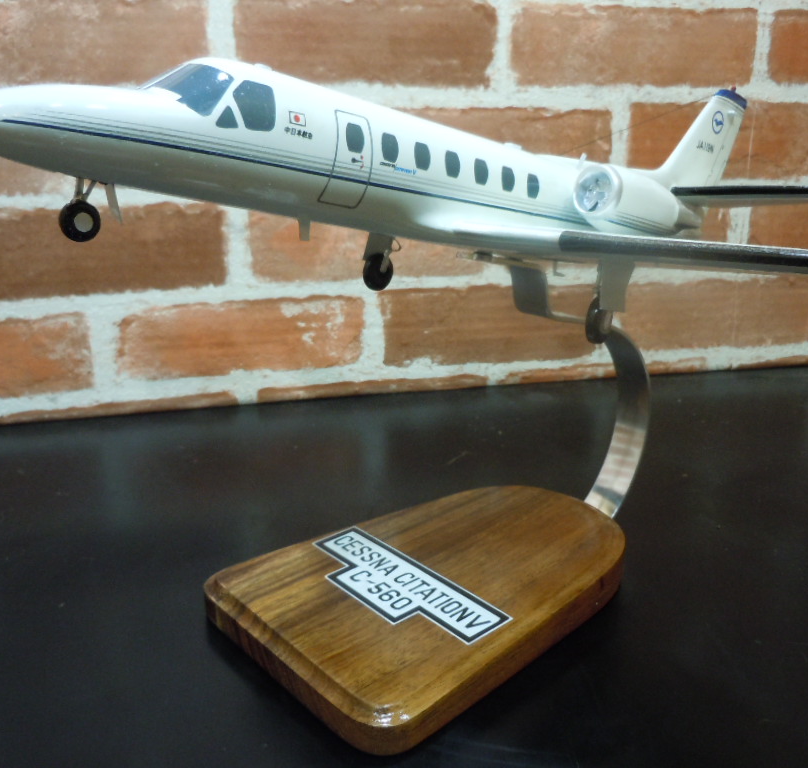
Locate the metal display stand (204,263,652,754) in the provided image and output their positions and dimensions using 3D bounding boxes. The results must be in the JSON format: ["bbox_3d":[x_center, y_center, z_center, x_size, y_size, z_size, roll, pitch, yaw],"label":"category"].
[{"bbox_3d":[0.037,0.022,0.379,0.236,0.154,0.131,-15,23,-38],"label":"metal display stand"}]

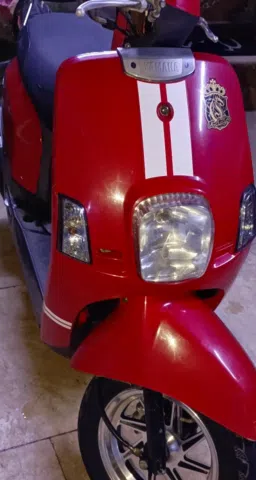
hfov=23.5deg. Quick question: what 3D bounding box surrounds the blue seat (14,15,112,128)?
[{"bbox_3d":[-0.128,-0.436,1.632,0.280,0.190,0.590,-5,35,-17],"label":"blue seat"}]

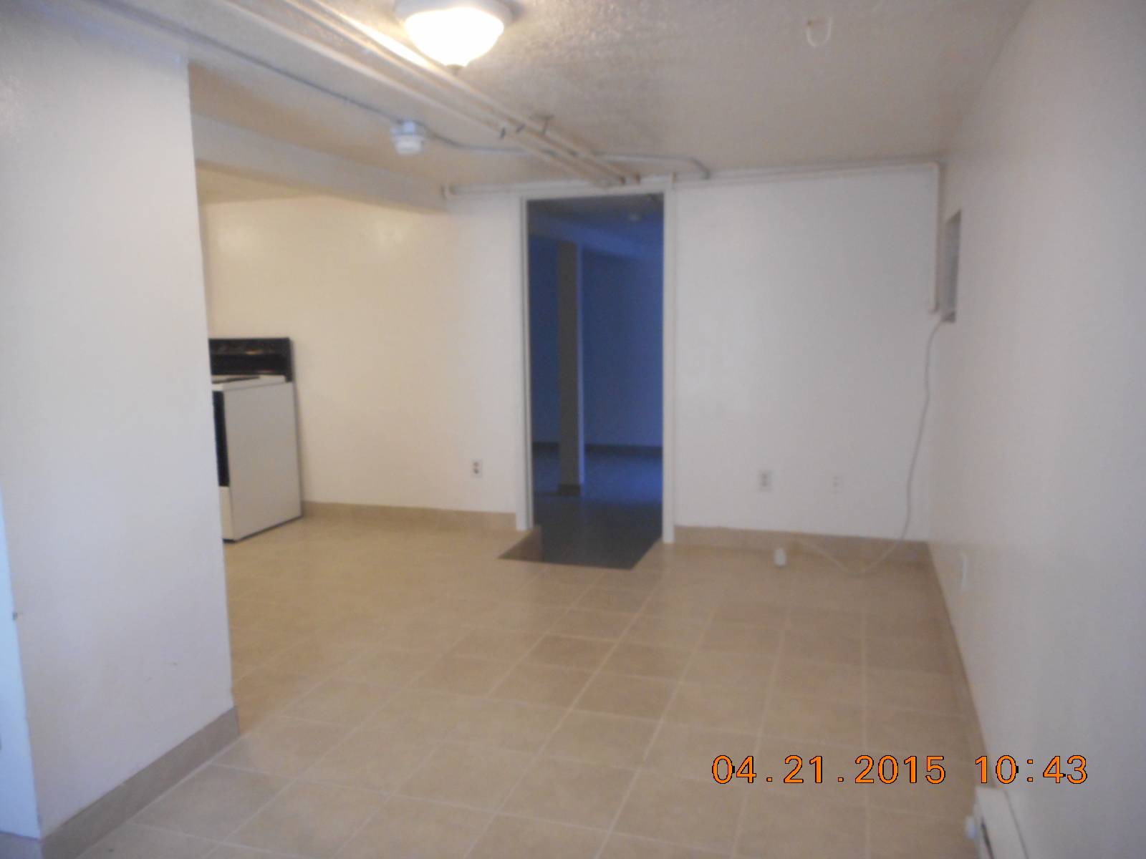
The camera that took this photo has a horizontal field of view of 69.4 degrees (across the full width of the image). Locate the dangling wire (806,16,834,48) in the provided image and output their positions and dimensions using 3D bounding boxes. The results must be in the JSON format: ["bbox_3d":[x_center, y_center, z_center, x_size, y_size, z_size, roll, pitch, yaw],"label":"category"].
[{"bbox_3d":[0.651,-1.052,2.188,0.065,0.075,0.012,1,8,18],"label":"dangling wire"}]

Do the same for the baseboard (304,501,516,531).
[{"bbox_3d":[-1.079,0.561,5.324,1.530,0.110,0.015,1,8,19],"label":"baseboard"}]

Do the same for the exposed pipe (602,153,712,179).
[{"bbox_3d":[0.429,-1.317,4.138,0.440,0.035,0.550,1,8,18],"label":"exposed pipe"}]

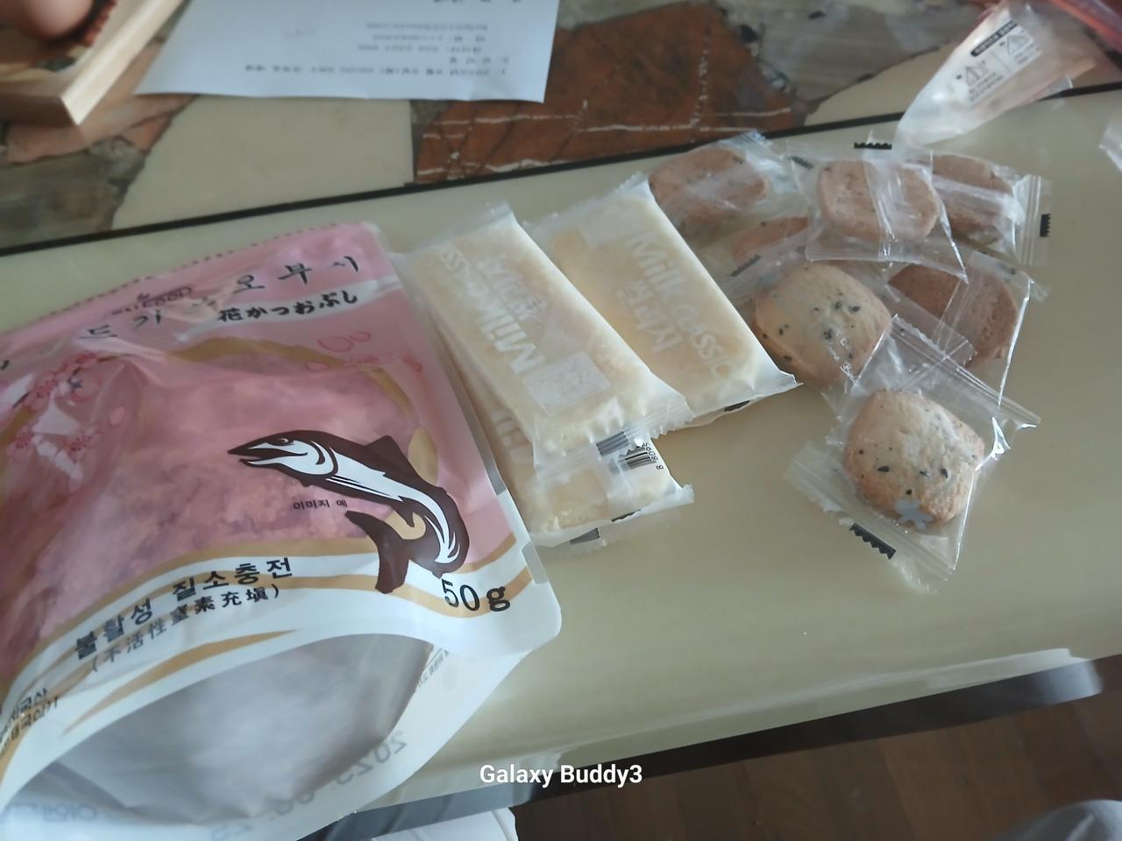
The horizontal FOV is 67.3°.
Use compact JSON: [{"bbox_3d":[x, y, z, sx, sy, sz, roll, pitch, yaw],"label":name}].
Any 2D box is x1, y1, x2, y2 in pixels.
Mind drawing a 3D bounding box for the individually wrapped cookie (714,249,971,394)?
[{"bbox_3d":[0.107,-0.038,0.320,0.062,0.018,0.078,-34,62,-24],"label":"individually wrapped cookie"}]

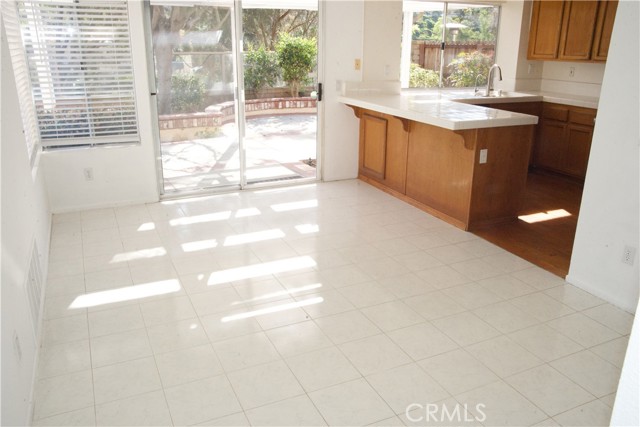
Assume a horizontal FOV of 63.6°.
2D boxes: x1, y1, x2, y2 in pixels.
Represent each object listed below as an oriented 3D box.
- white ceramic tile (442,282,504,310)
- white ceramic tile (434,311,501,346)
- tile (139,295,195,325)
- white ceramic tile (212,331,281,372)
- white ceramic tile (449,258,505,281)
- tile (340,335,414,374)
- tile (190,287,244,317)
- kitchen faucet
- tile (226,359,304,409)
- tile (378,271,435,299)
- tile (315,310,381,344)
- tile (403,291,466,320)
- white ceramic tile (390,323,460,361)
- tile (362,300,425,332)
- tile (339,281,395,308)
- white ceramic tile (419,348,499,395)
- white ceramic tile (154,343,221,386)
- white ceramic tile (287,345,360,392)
[{"bbox_3d":[0.983,0.534,3.340,0.300,0.010,0.300,-8,20,-23],"label":"white ceramic tile"},{"bbox_3d":[0.825,0.654,2.937,0.297,0.010,0.297,-8,20,-24],"label":"white ceramic tile"},{"bbox_3d":[-0.923,0.606,3.188,0.302,0.010,0.302,-8,20,-23],"label":"tile"},{"bbox_3d":[-0.385,0.721,2.710,0.297,0.010,0.297,-8,20,-24],"label":"white ceramic tile"},{"bbox_3d":[1.147,0.416,3.765,0.302,0.010,0.302,-8,20,-23],"label":"white ceramic tile"},{"bbox_3d":[0.283,0.731,2.697,0.297,0.010,0.297,-8,20,-24],"label":"tile"},{"bbox_3d":[-0.635,0.547,3.218,0.297,0.010,0.297,-8,20,-24],"label":"tile"},{"bbox_3d":[2.046,-1.548,5.972,0.080,0.360,0.220,-8,20,-24],"label":"kitchen faucet"},{"bbox_3d":[-0.266,0.829,2.518,0.302,0.010,0.302,-8,20,-23],"label":"tile"},{"bbox_3d":[0.587,0.489,3.485,0.300,0.010,0.300,-8,20,-24],"label":"tile"},{"bbox_3d":[0.157,0.652,2.979,0.300,0.010,0.300,-8,20,-23],"label":"tile"},{"bbox_3d":[0.708,0.573,3.222,0.300,0.010,0.300,-8,20,-23],"label":"tile"},{"bbox_3d":[0.561,0.701,2.842,0.300,0.010,0.300,-8,20,-23],"label":"white ceramic tile"},{"bbox_3d":[0.432,0.613,3.099,0.300,0.010,0.300,-8,20,-23],"label":"tile"},{"bbox_3d":[0.310,0.528,3.362,0.300,0.010,0.300,-8,20,-24],"label":"tile"},{"bbox_3d":[0.690,0.792,2.584,0.300,0.010,0.300,-8,20,-24],"label":"white ceramic tile"},{"bbox_3d":[-0.667,0.770,2.623,0.300,0.010,0.300,-8,20,-23],"label":"white ceramic tile"},{"bbox_3d":[0.012,0.783,2.599,0.300,0.010,0.300,-8,20,-24],"label":"white ceramic tile"}]

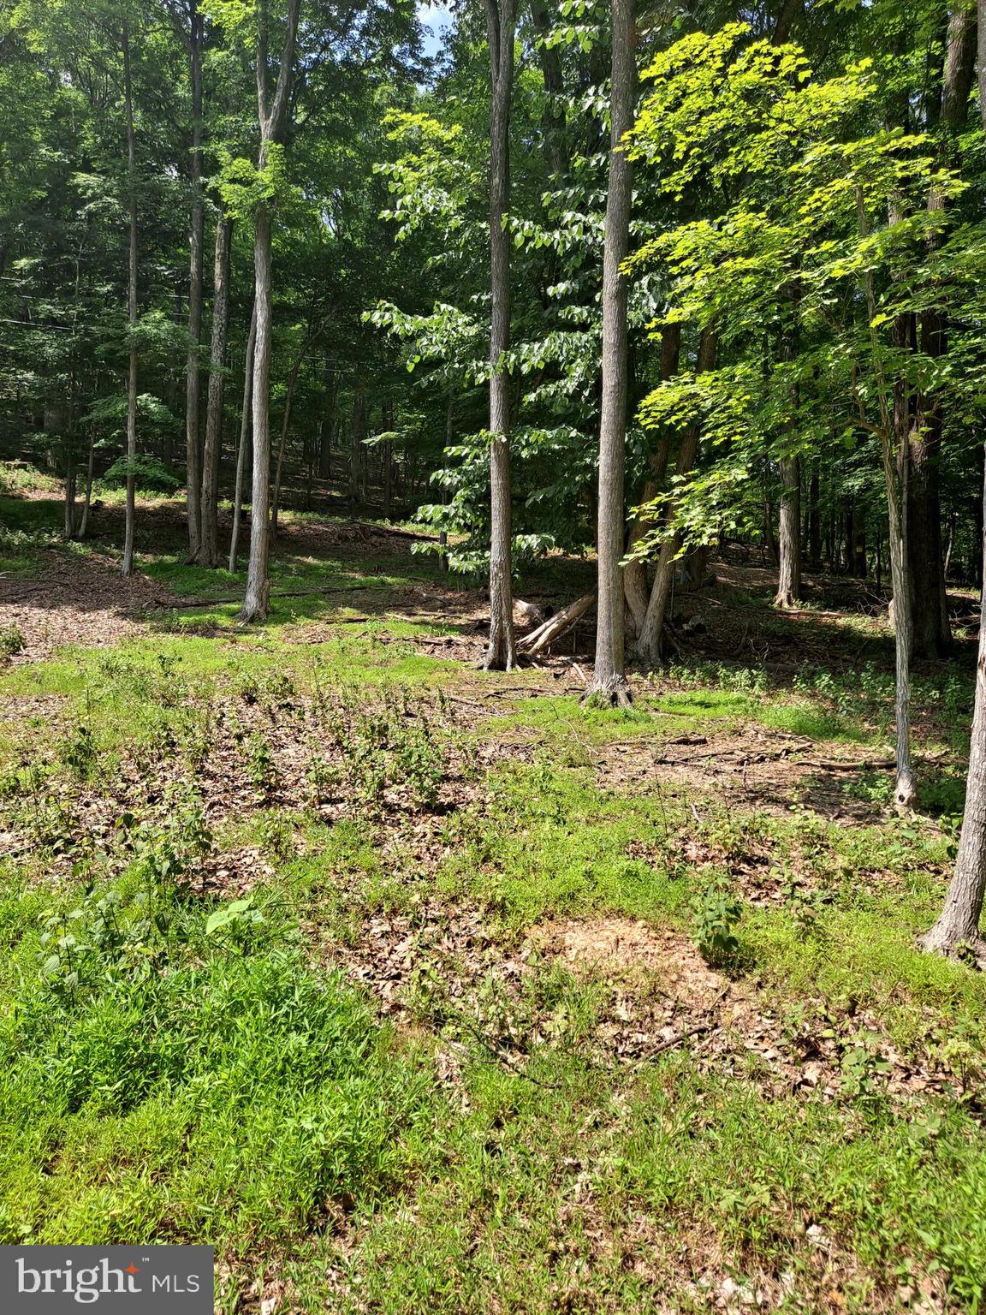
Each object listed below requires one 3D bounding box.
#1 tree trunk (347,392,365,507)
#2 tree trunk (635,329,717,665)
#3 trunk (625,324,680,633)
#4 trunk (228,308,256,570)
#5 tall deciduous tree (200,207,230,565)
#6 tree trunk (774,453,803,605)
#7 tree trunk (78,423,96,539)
[{"bbox_3d":[-4.443,-6.758,30.882,0.420,3.630,0.420,2,4,0],"label":"tree trunk"},{"bbox_3d":[2.787,-2.365,14.139,0.480,5.000,0.450,8,4,0],"label":"tree trunk"},{"bbox_3d":[2.444,-2.679,14.448,0.500,4.670,0.450,5,4,0],"label":"trunk"},{"bbox_3d":[-4.952,-4.325,18.830,0.250,5.250,0.220,6,4,0],"label":"trunk"},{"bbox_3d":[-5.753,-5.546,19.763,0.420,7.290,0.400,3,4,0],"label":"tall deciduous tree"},{"bbox_3d":[6.641,-2.815,21.392,0.520,3.330,0.480,-1,4,0],"label":"tree trunk"},{"bbox_3d":[-9.565,-4.177,22.412,0.250,2.710,0.220,7,4,0],"label":"tree trunk"}]

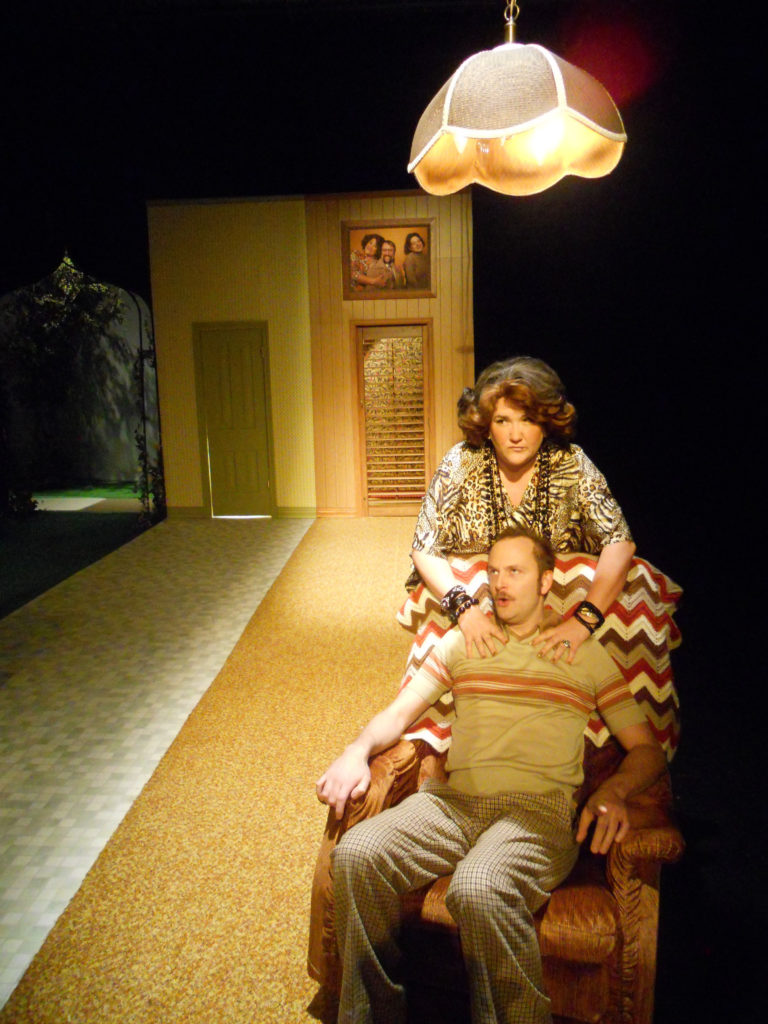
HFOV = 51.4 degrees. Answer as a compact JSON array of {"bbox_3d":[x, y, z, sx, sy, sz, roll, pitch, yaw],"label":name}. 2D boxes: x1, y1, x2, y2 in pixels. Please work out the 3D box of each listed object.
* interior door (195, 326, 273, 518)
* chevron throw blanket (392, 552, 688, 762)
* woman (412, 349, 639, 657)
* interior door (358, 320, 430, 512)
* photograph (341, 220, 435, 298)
[{"bbox_3d":[-1.544,-0.927,8.341,0.710,2.013,0.050,-1,10,3],"label":"interior door"},{"bbox_3d":[0.430,0.400,2.282,0.750,0.560,0.400,1,10,13],"label":"chevron throw blanket"},{"bbox_3d":[0.408,0.303,2.377,0.600,1.500,0.700,0,10,10],"label":"woman"},{"bbox_3d":[0.097,-0.922,8.267,0.703,1.977,0.050,-1,10,3],"label":"interior door"},{"bbox_3d":[0.051,-2.519,7.973,0.940,0.764,0.040,-1,10,3],"label":"photograph"}]

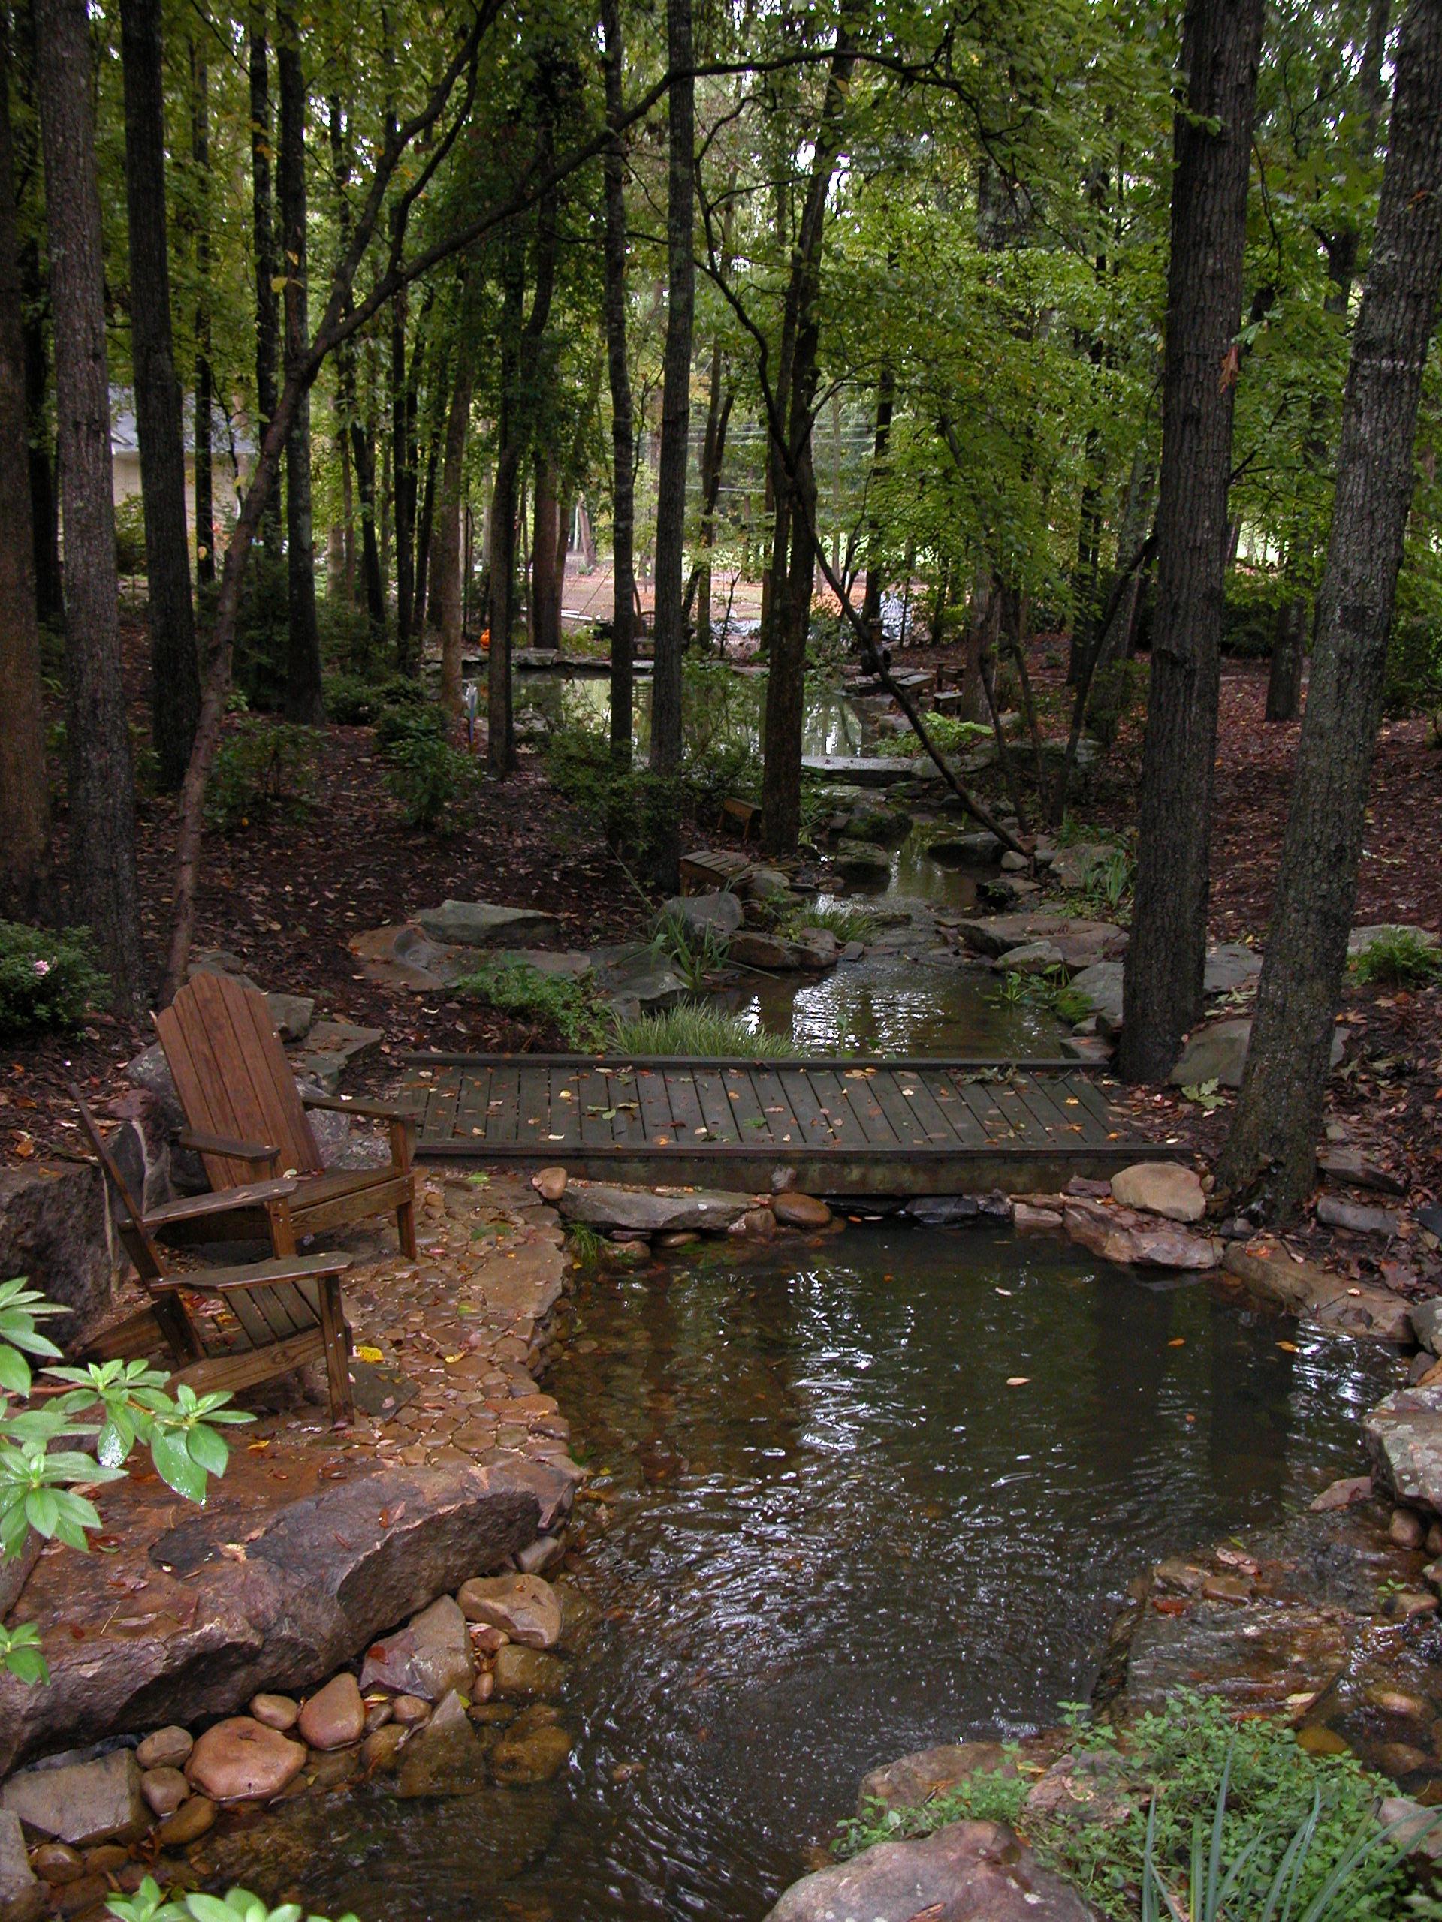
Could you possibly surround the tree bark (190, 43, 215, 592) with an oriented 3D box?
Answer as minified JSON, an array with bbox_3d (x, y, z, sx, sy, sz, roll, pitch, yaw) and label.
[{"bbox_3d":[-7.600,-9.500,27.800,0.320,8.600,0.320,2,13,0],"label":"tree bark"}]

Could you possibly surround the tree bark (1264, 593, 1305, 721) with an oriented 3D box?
[{"bbox_3d":[6.547,-3.535,21.950,0.420,1.500,0.420,1,14,0],"label":"tree bark"}]

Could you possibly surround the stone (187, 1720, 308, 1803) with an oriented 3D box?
[{"bbox_3d":[-1.190,1.999,4.721,0.300,0.160,0.230,1,14,0],"label":"stone"}]

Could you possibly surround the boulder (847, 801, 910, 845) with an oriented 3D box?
[{"bbox_3d":[1.374,-1.198,16.378,0.520,0.290,0.450,1,14,0],"label":"boulder"}]

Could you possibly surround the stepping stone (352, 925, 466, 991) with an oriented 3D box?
[{"bbox_3d":[-1.875,-0.027,11.332,0.660,0.200,0.800,1,14,0],"label":"stepping stone"}]

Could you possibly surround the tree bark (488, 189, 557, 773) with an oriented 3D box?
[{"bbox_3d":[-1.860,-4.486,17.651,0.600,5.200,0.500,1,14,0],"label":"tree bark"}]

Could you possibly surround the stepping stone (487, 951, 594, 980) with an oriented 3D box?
[{"bbox_3d":[-1.140,0.033,11.800,0.640,0.130,0.450,1,14,-5],"label":"stepping stone"}]

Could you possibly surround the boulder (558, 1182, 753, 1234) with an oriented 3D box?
[{"bbox_3d":[-0.279,1.086,8.250,0.820,0.200,0.400,1,14,-5],"label":"boulder"}]

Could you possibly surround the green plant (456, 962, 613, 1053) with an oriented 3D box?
[{"bbox_3d":[-1.010,0.270,10.150,0.850,0.400,0.750,2,13,0],"label":"green plant"}]

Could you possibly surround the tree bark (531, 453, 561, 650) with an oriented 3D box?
[{"bbox_3d":[-2.790,-6.550,30.100,0.430,3.400,0.430,2,13,0],"label":"tree bark"}]

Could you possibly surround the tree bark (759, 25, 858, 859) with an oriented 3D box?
[{"bbox_3d":[0.722,-3.933,14.900,0.420,6.360,0.380,2,14,-6],"label":"tree bark"}]

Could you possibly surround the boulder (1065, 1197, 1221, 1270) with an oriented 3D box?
[{"bbox_3d":[1.780,1.180,7.970,0.640,0.240,0.420,6,13,17],"label":"boulder"}]

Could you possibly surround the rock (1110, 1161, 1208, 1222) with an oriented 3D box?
[{"bbox_3d":[1.936,1.037,8.380,0.400,0.220,0.300,1,14,-5],"label":"rock"}]

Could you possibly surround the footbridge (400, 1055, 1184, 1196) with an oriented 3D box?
[{"bbox_3d":[0.286,0.777,9.127,3.630,0.220,1.430,1,14,-5],"label":"footbridge"}]

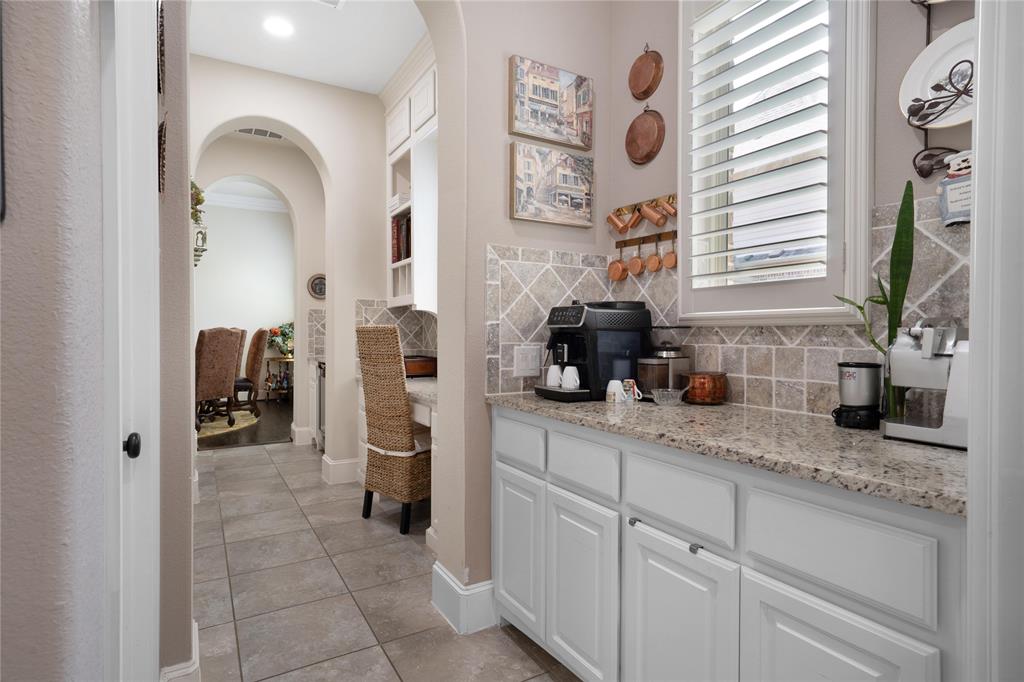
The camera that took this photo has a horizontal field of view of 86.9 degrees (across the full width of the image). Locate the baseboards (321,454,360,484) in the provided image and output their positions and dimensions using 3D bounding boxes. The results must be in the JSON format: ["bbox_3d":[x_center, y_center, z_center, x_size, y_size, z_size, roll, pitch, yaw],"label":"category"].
[{"bbox_3d":[-1.364,1.005,4.289,0.225,0.180,0.270,0,1,-30],"label":"baseboards"}]

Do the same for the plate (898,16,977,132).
[{"bbox_3d":[1.050,-0.625,1.254,0.030,0.262,0.262,10,-4,-30],"label":"plate"}]

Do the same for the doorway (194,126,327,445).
[{"bbox_3d":[-1.826,-0.257,4.008,0.910,2.740,0.220,0,1,-30],"label":"doorway"}]

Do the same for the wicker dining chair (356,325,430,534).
[{"bbox_3d":[-0.623,0.513,3.422,0.450,1.200,0.560,1,1,42],"label":"wicker dining chair"}]

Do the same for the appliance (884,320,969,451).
[{"bbox_3d":[1.048,0.100,1.192,0.190,0.275,0.310,0,1,-30],"label":"appliance"}]

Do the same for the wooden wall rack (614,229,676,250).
[{"bbox_3d":[0.544,-0.421,2.234,0.025,0.037,0.365,0,1,-30],"label":"wooden wall rack"}]

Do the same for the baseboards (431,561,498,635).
[{"bbox_3d":[-0.207,1.038,2.240,0.155,0.178,0.300,0,1,-30],"label":"baseboards"}]

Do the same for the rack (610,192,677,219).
[{"bbox_3d":[0.542,-0.561,2.231,0.035,0.045,0.370,0,1,-30],"label":"rack"}]

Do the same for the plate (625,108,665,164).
[{"bbox_3d":[0.543,-0.834,2.211,0.035,0.225,0.220,0,1,-30],"label":"plate"}]

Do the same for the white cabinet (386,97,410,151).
[{"bbox_3d":[-0.723,-1.603,4.121,0.290,0.310,0.540,0,1,-30],"label":"white cabinet"}]

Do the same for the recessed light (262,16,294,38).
[{"bbox_3d":[-1.452,-1.941,3.358,0.180,0.025,0.180,0,1,-30],"label":"recessed light"}]

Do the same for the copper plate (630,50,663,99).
[{"bbox_3d":[0.546,-1.084,2.206,0.033,0.197,0.195,0,1,-30],"label":"copper plate"}]

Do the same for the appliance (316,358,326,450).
[{"bbox_3d":[-1.520,0.636,5.170,0.580,0.860,0.590,0,1,-30],"label":"appliance"}]

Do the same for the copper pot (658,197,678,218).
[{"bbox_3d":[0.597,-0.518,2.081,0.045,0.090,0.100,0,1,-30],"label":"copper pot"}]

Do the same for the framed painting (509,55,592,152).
[{"bbox_3d":[0.168,-0.970,2.229,0.395,0.300,0.040,0,1,-30],"label":"framed painting"}]

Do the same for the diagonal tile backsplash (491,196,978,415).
[{"bbox_3d":[0.540,-0.079,1.650,0.625,0.597,1.475,0,1,-30],"label":"diagonal tile backsplash"}]

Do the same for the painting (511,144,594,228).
[{"bbox_3d":[0.176,-0.644,2.267,0.400,0.305,0.035,0,1,-30],"label":"painting"}]

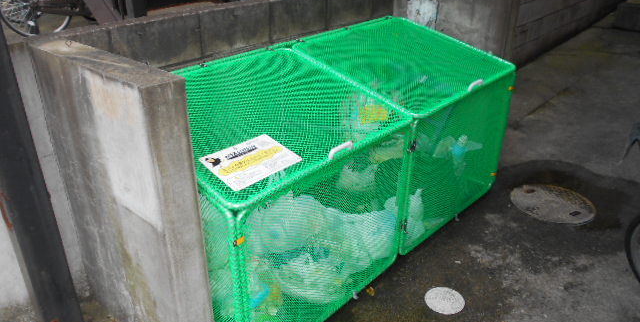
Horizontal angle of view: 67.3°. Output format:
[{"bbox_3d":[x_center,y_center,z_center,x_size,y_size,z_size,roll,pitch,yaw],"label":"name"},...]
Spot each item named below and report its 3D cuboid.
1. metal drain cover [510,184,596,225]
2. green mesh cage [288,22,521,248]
[{"bbox_3d":[1.282,0.244,2.653,0.428,0.030,0.428,-2,27,1],"label":"metal drain cover"},{"bbox_3d":[0.430,-0.201,2.630,0.773,0.871,0.904,22,33,40],"label":"green mesh cage"}]

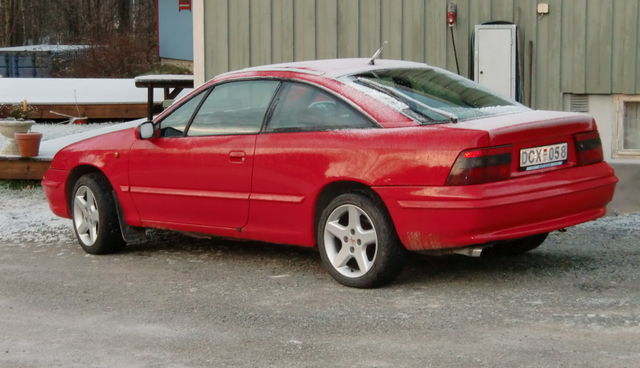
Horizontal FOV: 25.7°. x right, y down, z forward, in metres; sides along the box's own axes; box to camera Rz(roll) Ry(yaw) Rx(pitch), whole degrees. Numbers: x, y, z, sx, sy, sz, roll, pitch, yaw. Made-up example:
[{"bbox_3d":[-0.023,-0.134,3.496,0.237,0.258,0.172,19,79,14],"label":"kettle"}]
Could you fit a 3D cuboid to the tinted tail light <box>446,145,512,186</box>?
[{"bbox_3d":[0.911,-0.113,7.996,0.155,0.195,0.445,3,8,43],"label":"tinted tail light"}]

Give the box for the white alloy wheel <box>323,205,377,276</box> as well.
[{"bbox_3d":[0.245,0.336,8.485,0.440,0.440,0.180,3,8,43],"label":"white alloy wheel"}]

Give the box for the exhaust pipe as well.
[{"bbox_3d":[0.861,0.390,8.061,0.200,0.055,0.058,3,8,43],"label":"exhaust pipe"}]

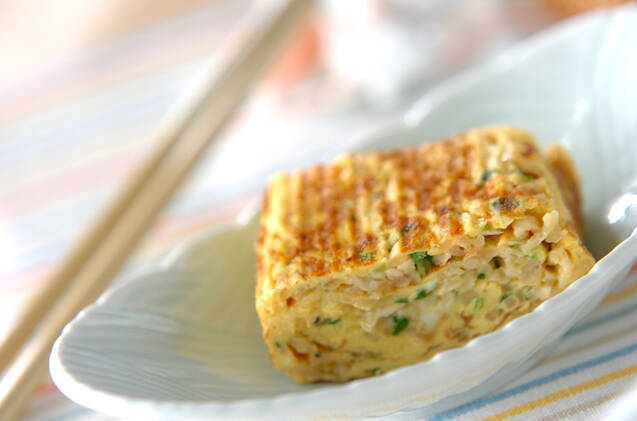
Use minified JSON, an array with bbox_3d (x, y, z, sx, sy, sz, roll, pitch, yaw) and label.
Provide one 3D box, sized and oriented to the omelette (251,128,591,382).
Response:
[{"bbox_3d":[0.023,0.008,0.570,0.069,0.030,0.037,-14,41,9],"label":"omelette"}]

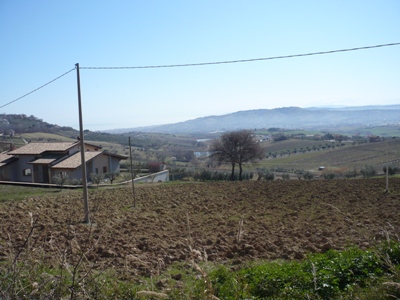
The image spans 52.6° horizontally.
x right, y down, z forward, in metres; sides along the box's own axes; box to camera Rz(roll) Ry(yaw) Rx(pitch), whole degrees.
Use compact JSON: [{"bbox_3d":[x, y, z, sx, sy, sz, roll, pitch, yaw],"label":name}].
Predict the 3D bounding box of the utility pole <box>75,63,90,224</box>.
[{"bbox_3d":[-5.444,-0.244,18.746,0.230,7.460,0.220,-2,4,0],"label":"utility pole"}]

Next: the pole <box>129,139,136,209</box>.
[{"bbox_3d":[-5.317,1.727,31.813,0.140,5.510,0.140,-4,4,0],"label":"pole"}]

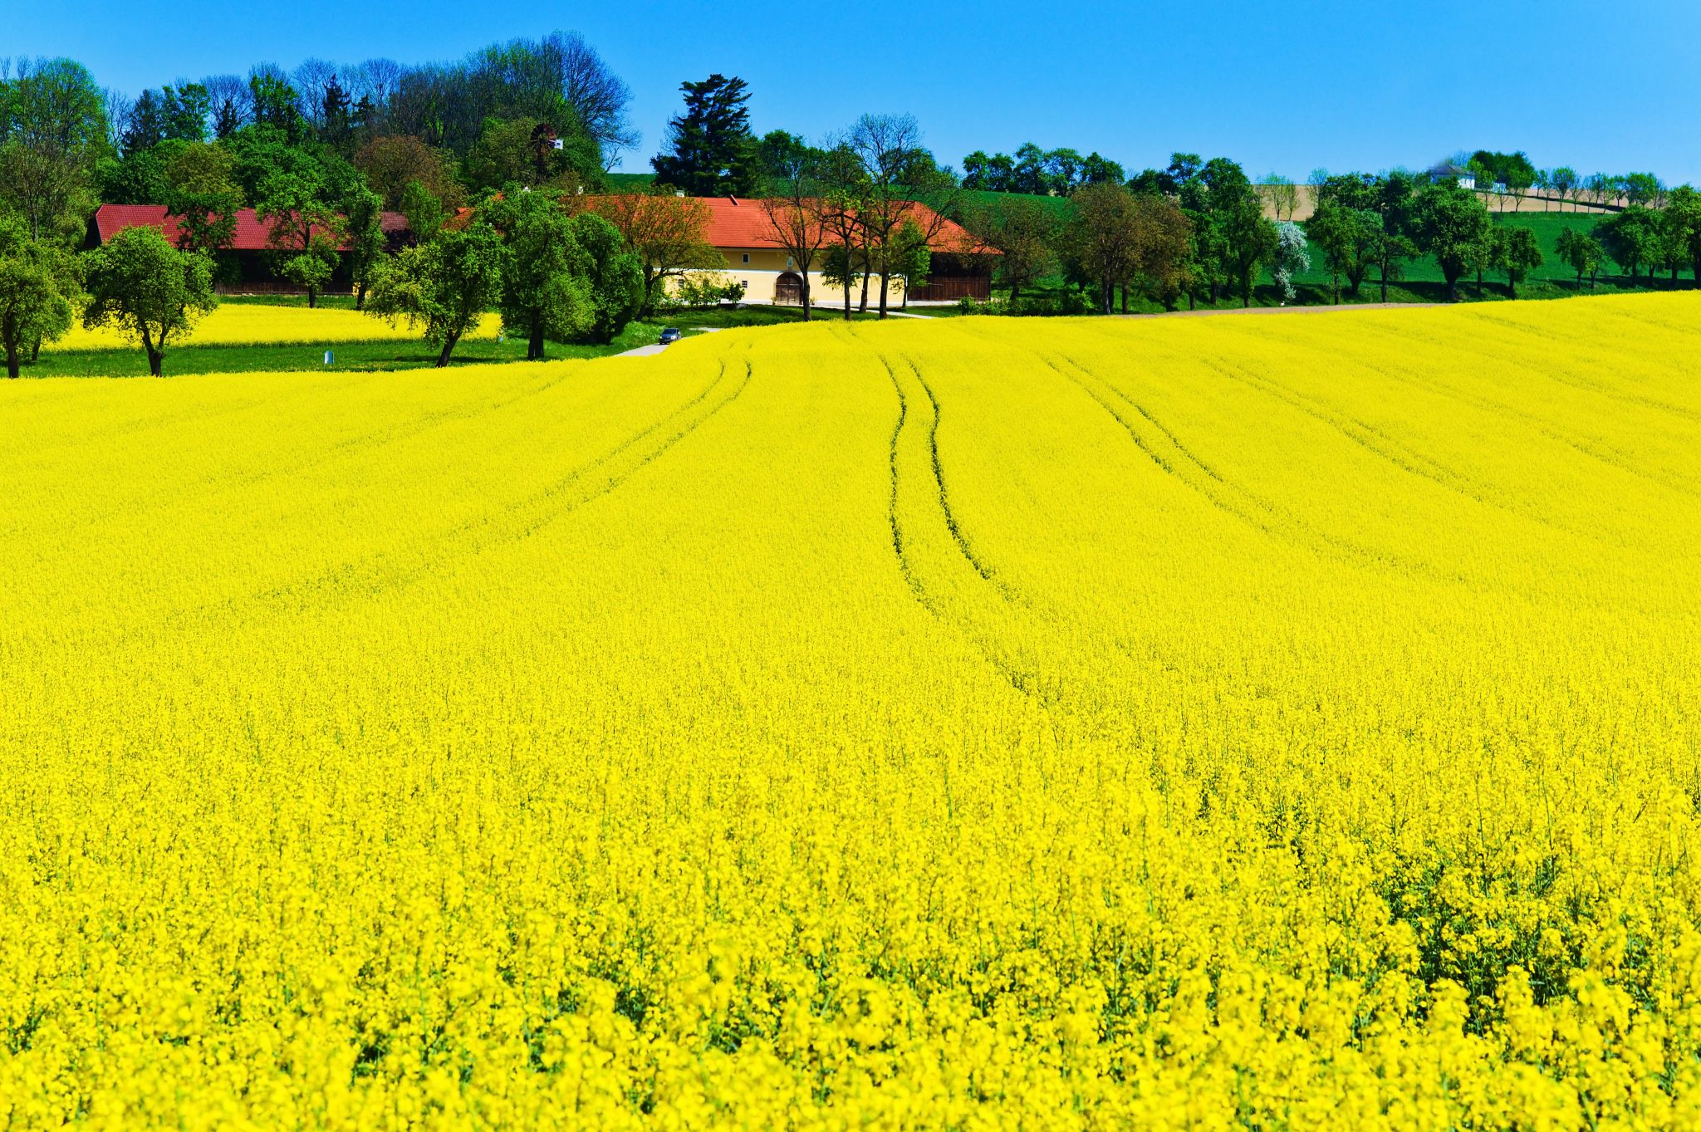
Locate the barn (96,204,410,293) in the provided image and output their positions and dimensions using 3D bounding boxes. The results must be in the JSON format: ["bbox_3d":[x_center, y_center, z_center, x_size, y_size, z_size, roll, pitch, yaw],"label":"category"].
[{"bbox_3d":[-69.360,-36.000,490.000,35.260,10.000,12.000,0,1,-17],"label":"barn"}]

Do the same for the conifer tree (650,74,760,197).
[{"bbox_3d":[-17.390,-46.200,508.000,12.770,23.870,12.770,0,1,-2],"label":"conifer tree"}]

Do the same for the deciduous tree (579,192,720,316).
[{"bbox_3d":[-20.130,-31.050,425.000,13.810,11.610,13.810,0,1,-3],"label":"deciduous tree"}]

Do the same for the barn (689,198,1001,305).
[{"bbox_3d":[-2.210,-34.300,472.000,35.300,11.700,13.000,0,1,-15],"label":"barn"}]

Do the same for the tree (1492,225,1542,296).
[{"bbox_3d":[67.900,-31.040,433.000,5.010,7.000,5.010,0,1,9],"label":"tree"}]

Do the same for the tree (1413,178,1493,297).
[{"bbox_3d":[61.550,-33.320,435.000,7.670,11.730,7.670,0,1,8],"label":"tree"}]

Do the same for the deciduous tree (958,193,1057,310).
[{"bbox_3d":[16.720,-33.710,455.000,10.070,11.340,10.070,0,1,2],"label":"deciduous tree"}]

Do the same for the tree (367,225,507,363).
[{"bbox_3d":[-33.820,-21.950,345.000,10.960,11.040,10.960,0,1,-6],"label":"tree"}]

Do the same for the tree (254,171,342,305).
[{"bbox_3d":[-58.210,-34.500,448.000,9.050,14.050,9.050,0,1,-7],"label":"tree"}]

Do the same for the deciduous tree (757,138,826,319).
[{"bbox_3d":[-5.680,-32.320,408.000,6.520,17.010,6.520,0,1,-1],"label":"deciduous tree"}]

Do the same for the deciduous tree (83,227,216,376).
[{"bbox_3d":[-54.200,-20.450,328.000,10.150,11.110,10.150,0,1,-9],"label":"deciduous tree"}]

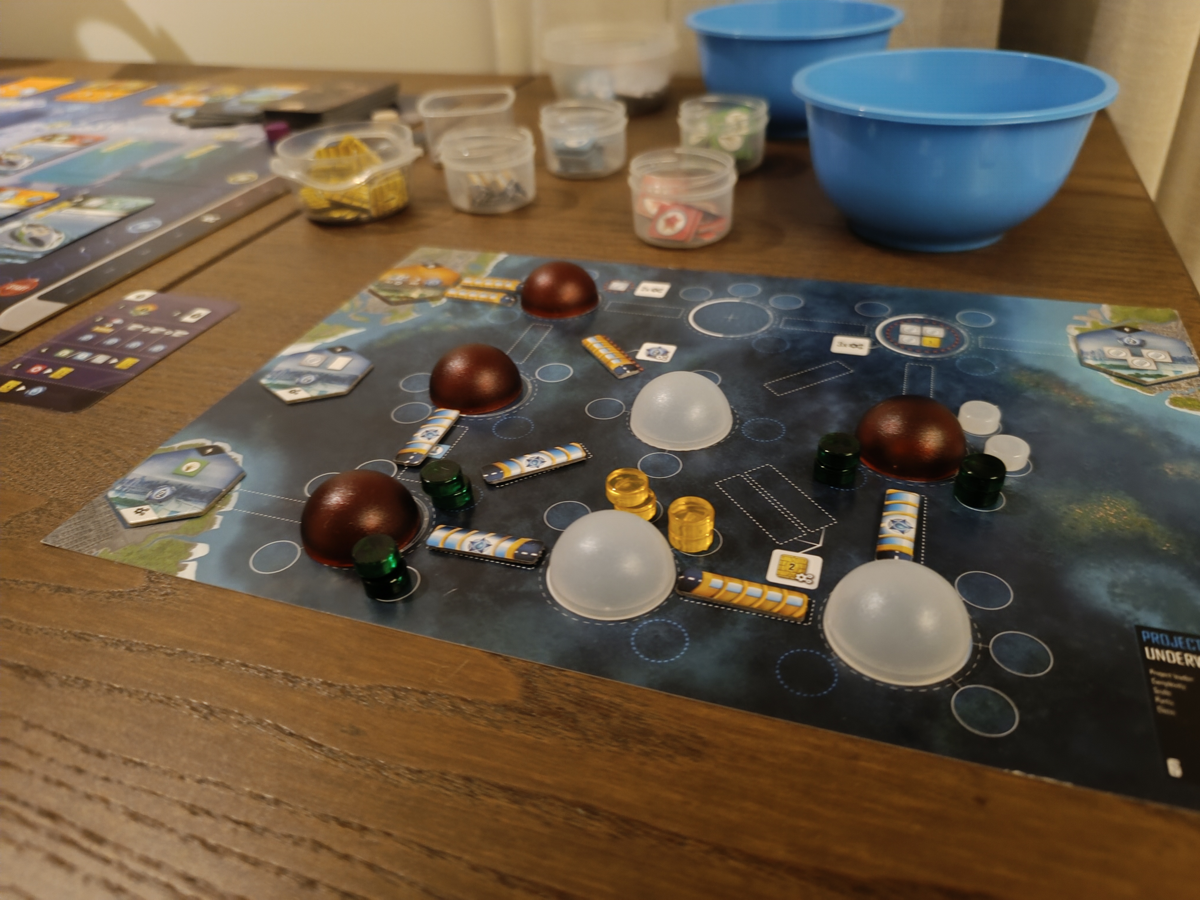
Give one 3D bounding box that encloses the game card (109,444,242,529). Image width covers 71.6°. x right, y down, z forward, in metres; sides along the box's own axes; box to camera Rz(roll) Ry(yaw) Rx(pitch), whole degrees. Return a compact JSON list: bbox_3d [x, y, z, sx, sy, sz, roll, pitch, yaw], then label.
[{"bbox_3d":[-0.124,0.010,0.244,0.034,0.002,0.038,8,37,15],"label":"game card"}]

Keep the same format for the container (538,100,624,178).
[{"bbox_3d":[-0.009,-0.173,0.466,0.049,0.032,0.049,-3,36,0],"label":"container"}]

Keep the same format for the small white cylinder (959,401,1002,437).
[{"bbox_3d":[0.113,-0.010,0.248,0.011,0.005,0.011,14,40,23],"label":"small white cylinder"}]

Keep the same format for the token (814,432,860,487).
[{"bbox_3d":[0.067,0.002,0.235,0.011,0.010,0.013,15,39,23],"label":"token"}]

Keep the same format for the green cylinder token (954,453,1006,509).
[{"bbox_3d":[0.103,0.008,0.224,0.011,0.010,0.012,12,38,20],"label":"green cylinder token"}]

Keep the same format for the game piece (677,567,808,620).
[{"bbox_3d":[0.034,0.034,0.198,0.030,0.001,0.008,10,38,19],"label":"game piece"}]

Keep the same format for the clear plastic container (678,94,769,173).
[{"bbox_3d":[0.068,-0.175,0.461,0.048,0.031,0.048,9,36,17],"label":"clear plastic container"}]

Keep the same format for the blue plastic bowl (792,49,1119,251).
[{"bbox_3d":[0.144,-0.127,0.358,0.123,0.060,0.123,9,36,17],"label":"blue plastic bowl"}]

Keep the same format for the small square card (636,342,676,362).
[{"bbox_3d":[0.020,-0.035,0.297,0.012,0.001,0.013,9,38,17],"label":"small square card"}]

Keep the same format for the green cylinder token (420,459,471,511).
[{"bbox_3d":[-0.043,0.010,0.233,0.013,0.010,0.011,-3,36,-1],"label":"green cylinder token"}]

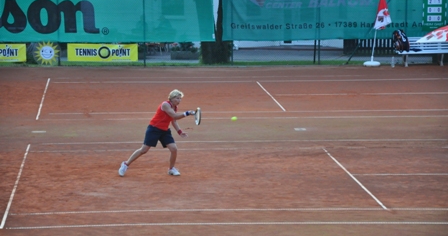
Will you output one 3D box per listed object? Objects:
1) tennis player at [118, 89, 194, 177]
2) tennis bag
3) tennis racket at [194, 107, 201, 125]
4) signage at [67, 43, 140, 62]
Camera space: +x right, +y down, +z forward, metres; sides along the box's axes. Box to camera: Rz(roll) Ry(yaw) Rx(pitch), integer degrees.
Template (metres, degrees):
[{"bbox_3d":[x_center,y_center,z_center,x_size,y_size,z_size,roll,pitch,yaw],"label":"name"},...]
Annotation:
[{"bbox_3d":[-1.112,0.247,32.170,1.100,1.430,0.660,2,6,18],"label":"tennis player"},{"bbox_3d":[5.131,-2.234,56.500,0.460,0.620,0.340,-1,6,-4],"label":"tennis bag"},{"bbox_3d":[-0.442,-0.045,31.720,0.035,0.270,0.685,5,6,-13],"label":"tennis racket"},{"bbox_3d":[-3.526,-1.900,56.800,2.050,0.510,0.020,-1,6,-4],"label":"signage"}]

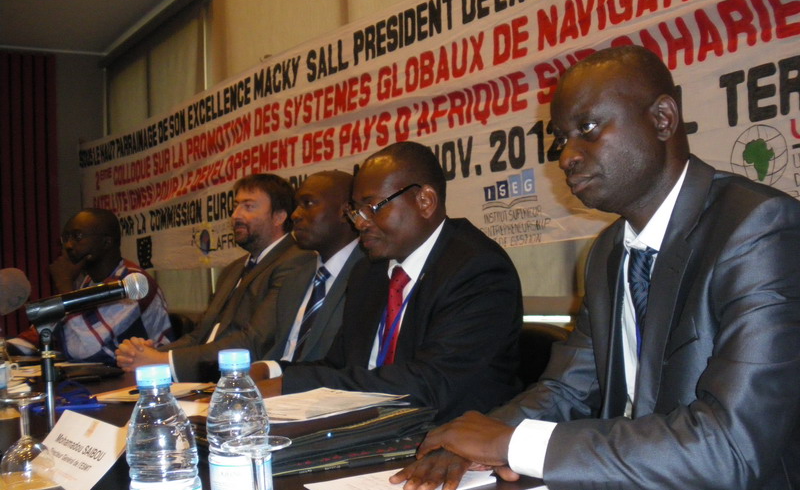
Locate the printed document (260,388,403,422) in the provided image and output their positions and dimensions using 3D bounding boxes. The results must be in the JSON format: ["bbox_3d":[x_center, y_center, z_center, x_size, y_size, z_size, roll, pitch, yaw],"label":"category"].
[{"bbox_3d":[-0.168,0.263,1.371,0.210,0.015,0.297,-4,-2,43],"label":"printed document"}]

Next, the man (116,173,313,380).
[{"bbox_3d":[-0.518,0.442,2.536,0.740,1.330,0.540,-1,-2,-41],"label":"man"}]

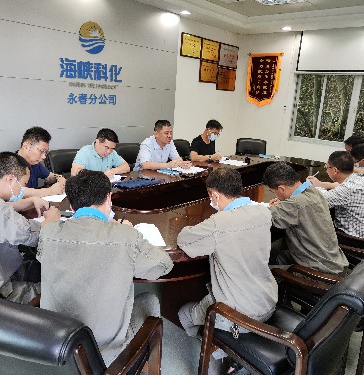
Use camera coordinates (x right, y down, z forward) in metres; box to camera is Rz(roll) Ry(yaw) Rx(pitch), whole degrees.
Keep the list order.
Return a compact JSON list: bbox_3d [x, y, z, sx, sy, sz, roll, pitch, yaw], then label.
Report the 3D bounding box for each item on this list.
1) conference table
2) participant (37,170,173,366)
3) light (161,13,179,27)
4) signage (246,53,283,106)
[{"bbox_3d":[0.432,0.281,3.277,1.640,0.750,3.780,15,19,39],"label":"conference table"},{"bbox_3d":[-0.341,0.484,1.651,0.600,1.210,0.800,4,15,3],"label":"participant"},{"bbox_3d":[-0.169,-2.273,4.689,0.080,0.180,0.260,15,19,39],"label":"light"},{"bbox_3d":[1.228,-1.655,5.330,0.560,0.780,0.030,16,19,40],"label":"signage"}]

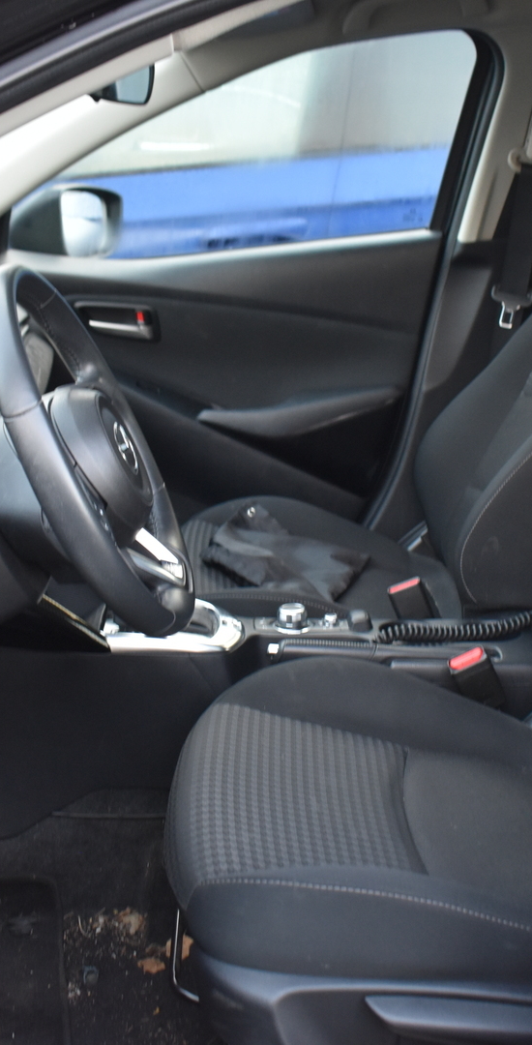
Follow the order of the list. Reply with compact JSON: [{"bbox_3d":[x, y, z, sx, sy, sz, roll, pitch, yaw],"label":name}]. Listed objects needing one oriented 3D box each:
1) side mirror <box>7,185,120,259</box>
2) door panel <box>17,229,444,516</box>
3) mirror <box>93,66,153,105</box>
[{"bbox_3d":[-0.370,-0.568,2.240,0.145,0.150,0.210,5,19,14],"label":"side mirror"},{"bbox_3d":[-0.120,-0.229,2.133,0.860,0.580,0.140,0,19,0],"label":"door panel"},{"bbox_3d":[-0.175,-0.507,1.328,0.050,0.065,0.225,4,19,11],"label":"mirror"}]

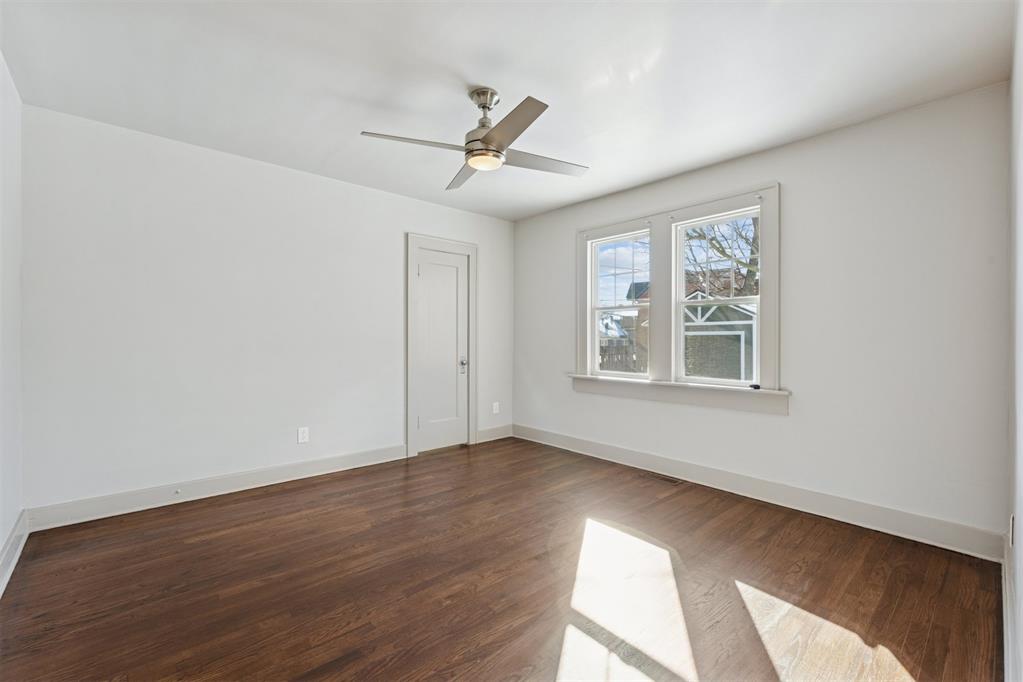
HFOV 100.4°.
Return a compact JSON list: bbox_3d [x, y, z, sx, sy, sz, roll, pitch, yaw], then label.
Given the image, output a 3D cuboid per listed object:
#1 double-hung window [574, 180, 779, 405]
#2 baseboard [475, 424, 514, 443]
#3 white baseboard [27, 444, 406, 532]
[{"bbox_3d":[1.254,-0.311,3.559,0.100,1.492,1.758,0,1,-42],"label":"double-hung window"},{"bbox_3d":[-0.175,1.028,4.691,0.548,0.142,0.022,0,1,-40],"label":"baseboard"},{"bbox_3d":[-1.886,1.032,3.205,2.336,0.142,0.022,0,1,-40],"label":"white baseboard"}]

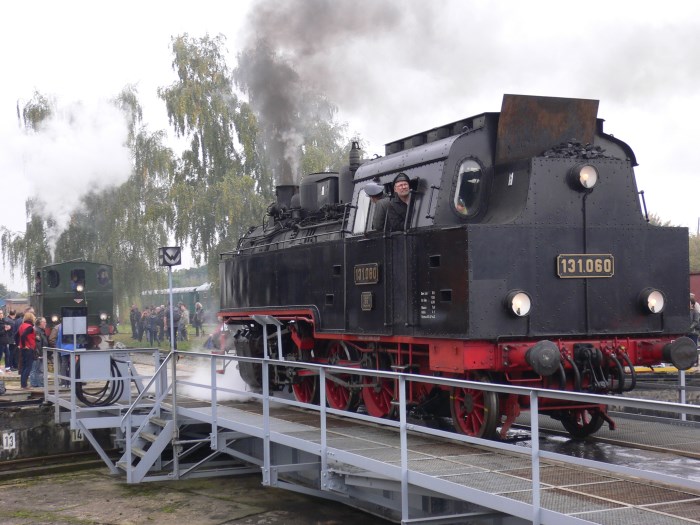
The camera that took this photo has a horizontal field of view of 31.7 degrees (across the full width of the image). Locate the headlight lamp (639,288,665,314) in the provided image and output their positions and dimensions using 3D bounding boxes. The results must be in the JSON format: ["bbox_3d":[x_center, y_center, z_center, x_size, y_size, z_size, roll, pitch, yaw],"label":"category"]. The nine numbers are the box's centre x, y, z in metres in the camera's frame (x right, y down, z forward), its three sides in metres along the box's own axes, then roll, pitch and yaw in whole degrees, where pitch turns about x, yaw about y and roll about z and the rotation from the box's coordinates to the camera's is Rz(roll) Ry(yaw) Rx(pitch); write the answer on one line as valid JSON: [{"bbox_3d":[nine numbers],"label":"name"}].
[{"bbox_3d":[3.438,0.447,14.030,0.280,0.280,0.160,0,-2,-23],"label":"headlight lamp"}]

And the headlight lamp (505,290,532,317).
[{"bbox_3d":[1.820,0.448,13.354,0.280,0.280,0.160,0,-2,-23],"label":"headlight lamp"}]

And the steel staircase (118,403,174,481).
[{"bbox_3d":[-3.545,3.107,21.323,0.870,1.220,1.120,0,-2,-23],"label":"steel staircase"}]

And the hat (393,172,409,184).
[{"bbox_3d":[0.625,-1.019,14.965,0.200,0.140,0.250,0,-2,-13],"label":"hat"}]

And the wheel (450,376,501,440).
[{"bbox_3d":[1.459,1.660,14.567,0.140,0.920,0.920,0,-2,-23],"label":"wheel"}]

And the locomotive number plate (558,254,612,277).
[{"bbox_3d":[2.626,0.045,13.762,0.730,0.260,0.035,0,-2,-23],"label":"locomotive number plate"}]

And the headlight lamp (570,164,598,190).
[{"bbox_3d":[2.611,-0.942,13.738,0.280,0.280,0.170,0,-2,-23],"label":"headlight lamp"}]

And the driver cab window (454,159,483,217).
[{"bbox_3d":[1.366,-0.873,14.229,0.410,0.690,0.060,0,-2,-23],"label":"driver cab window"}]

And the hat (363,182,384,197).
[{"bbox_3d":[0.299,-0.926,15.691,0.260,0.140,0.240,-3,-3,41],"label":"hat"}]

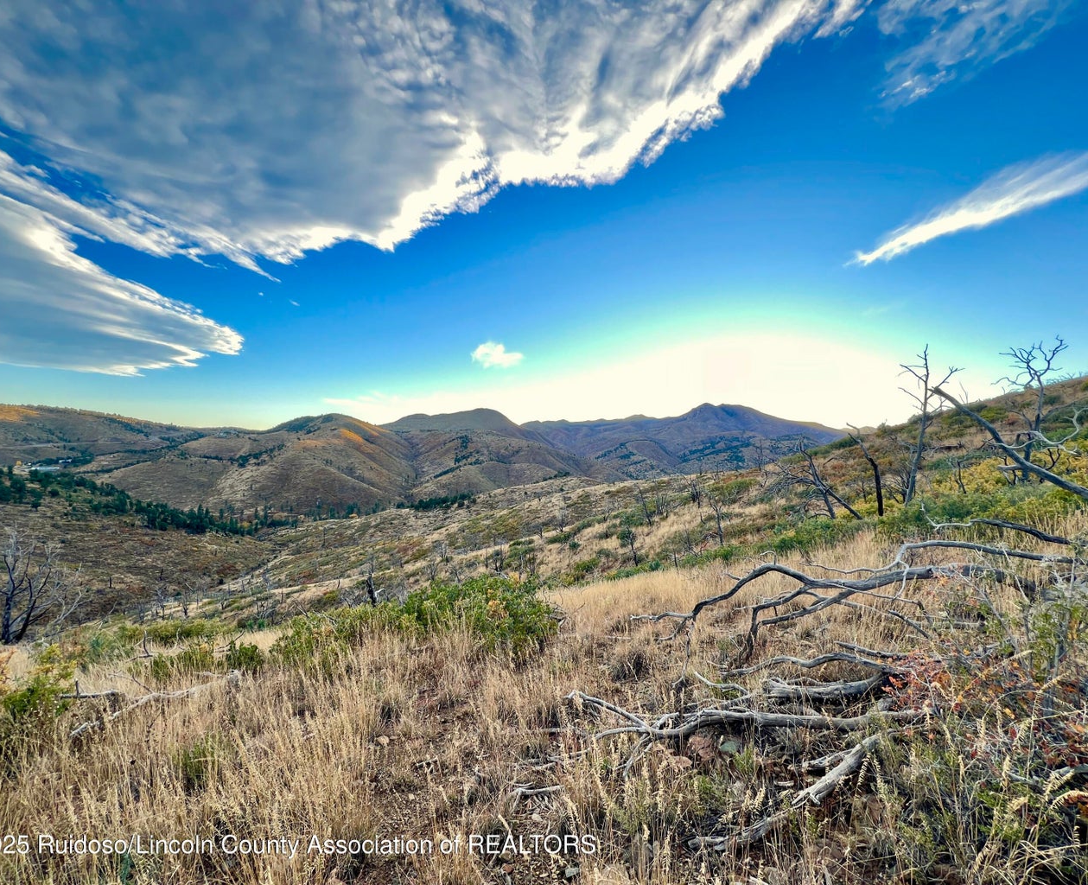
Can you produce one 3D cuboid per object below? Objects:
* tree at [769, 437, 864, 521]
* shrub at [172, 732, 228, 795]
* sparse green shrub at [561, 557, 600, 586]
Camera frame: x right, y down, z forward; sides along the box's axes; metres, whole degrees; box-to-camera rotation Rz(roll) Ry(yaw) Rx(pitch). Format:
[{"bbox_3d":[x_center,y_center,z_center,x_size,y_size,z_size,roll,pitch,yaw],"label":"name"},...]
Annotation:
[{"bbox_3d":[8.622,1.165,14.000,2.500,2.600,2.000,0,0,32],"label":"tree"},{"bbox_3d":[-1.935,1.813,2.500,0.290,0.310,0.270,0,0,-38],"label":"shrub"},{"bbox_3d":[1.664,5.825,20.000,1.650,1.250,1.500,0,0,5],"label":"sparse green shrub"}]

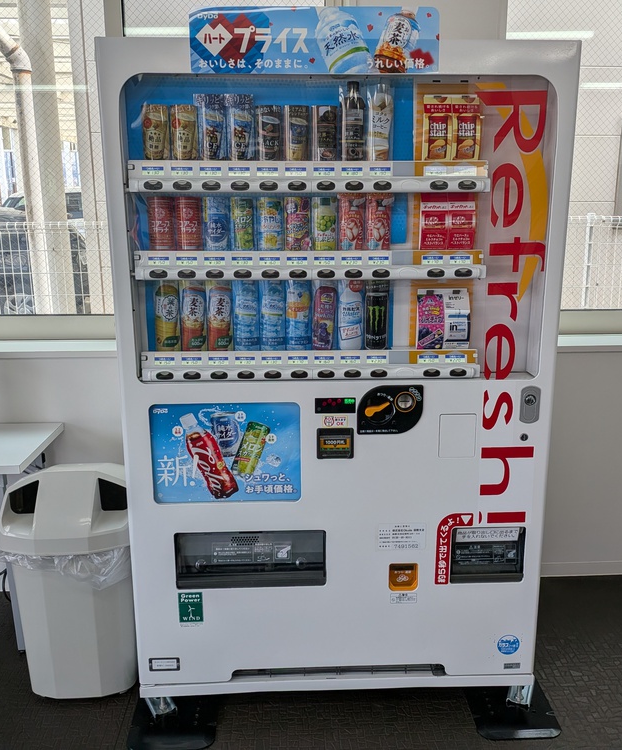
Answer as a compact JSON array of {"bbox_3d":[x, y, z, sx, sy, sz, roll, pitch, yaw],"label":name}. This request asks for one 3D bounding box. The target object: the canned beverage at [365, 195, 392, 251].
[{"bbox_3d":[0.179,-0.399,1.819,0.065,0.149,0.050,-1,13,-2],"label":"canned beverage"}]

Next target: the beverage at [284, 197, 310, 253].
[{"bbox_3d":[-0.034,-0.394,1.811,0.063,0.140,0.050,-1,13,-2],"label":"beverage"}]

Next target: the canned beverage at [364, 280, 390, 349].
[{"bbox_3d":[0.179,-0.161,1.896,0.065,0.192,0.060,-1,13,-2],"label":"canned beverage"}]

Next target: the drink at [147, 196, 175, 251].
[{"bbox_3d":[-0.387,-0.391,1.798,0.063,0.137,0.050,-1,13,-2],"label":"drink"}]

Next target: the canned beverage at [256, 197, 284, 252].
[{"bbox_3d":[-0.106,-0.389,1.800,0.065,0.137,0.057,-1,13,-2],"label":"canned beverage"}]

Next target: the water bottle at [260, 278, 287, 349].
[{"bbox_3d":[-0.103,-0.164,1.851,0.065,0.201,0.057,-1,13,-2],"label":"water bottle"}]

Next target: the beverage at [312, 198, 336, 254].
[{"bbox_3d":[0.036,-0.397,1.838,0.064,0.144,0.060,-1,13,-2],"label":"beverage"}]

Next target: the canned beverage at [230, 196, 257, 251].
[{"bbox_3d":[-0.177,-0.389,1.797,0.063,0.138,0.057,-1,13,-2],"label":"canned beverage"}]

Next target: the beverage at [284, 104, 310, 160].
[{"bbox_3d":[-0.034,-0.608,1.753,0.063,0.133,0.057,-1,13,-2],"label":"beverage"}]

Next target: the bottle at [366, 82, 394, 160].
[{"bbox_3d":[0.177,-0.654,1.787,0.067,0.202,0.060,-1,13,-2],"label":"bottle"}]

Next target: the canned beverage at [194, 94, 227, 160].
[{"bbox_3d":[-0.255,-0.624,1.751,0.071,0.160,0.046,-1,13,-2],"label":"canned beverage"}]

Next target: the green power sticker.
[{"bbox_3d":[-0.341,0.664,1.970,0.069,0.098,0.003,-1,13,-2],"label":"green power sticker"}]

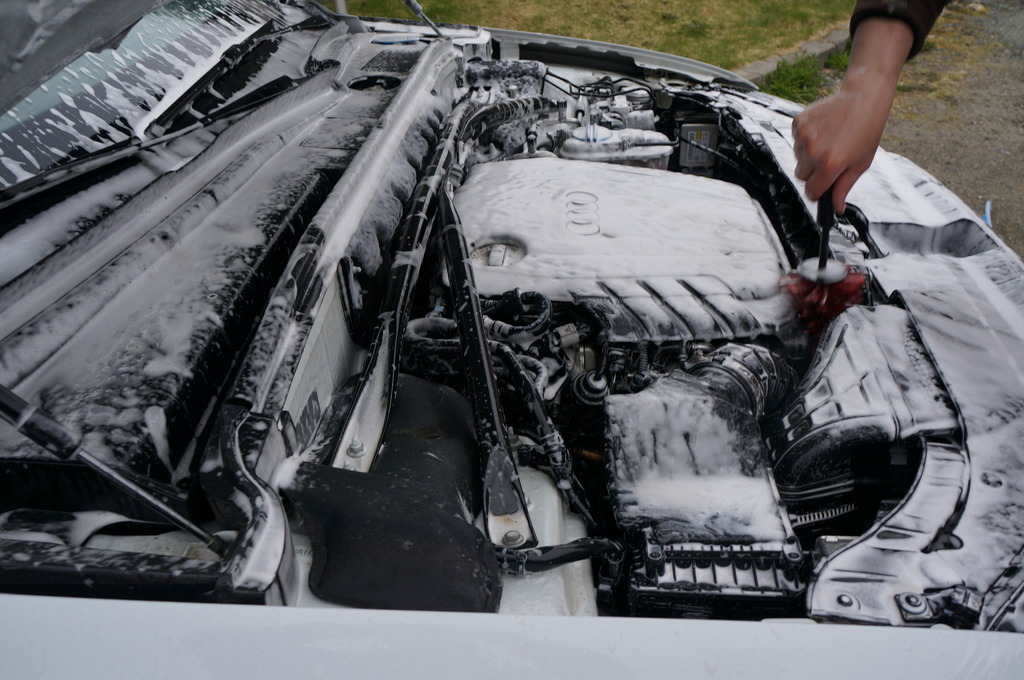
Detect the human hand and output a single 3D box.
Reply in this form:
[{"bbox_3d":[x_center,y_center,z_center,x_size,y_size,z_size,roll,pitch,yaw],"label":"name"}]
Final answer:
[{"bbox_3d":[0.409,-0.275,0.970,0.110,0.225,0.092,17,5,16],"label":"human hand"}]

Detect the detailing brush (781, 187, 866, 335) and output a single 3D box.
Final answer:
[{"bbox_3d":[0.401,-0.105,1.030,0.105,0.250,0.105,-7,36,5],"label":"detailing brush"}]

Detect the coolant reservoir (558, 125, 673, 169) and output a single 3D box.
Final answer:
[{"bbox_3d":[0.186,-0.332,1.503,0.205,0.155,0.150,-1,37,1],"label":"coolant reservoir"}]

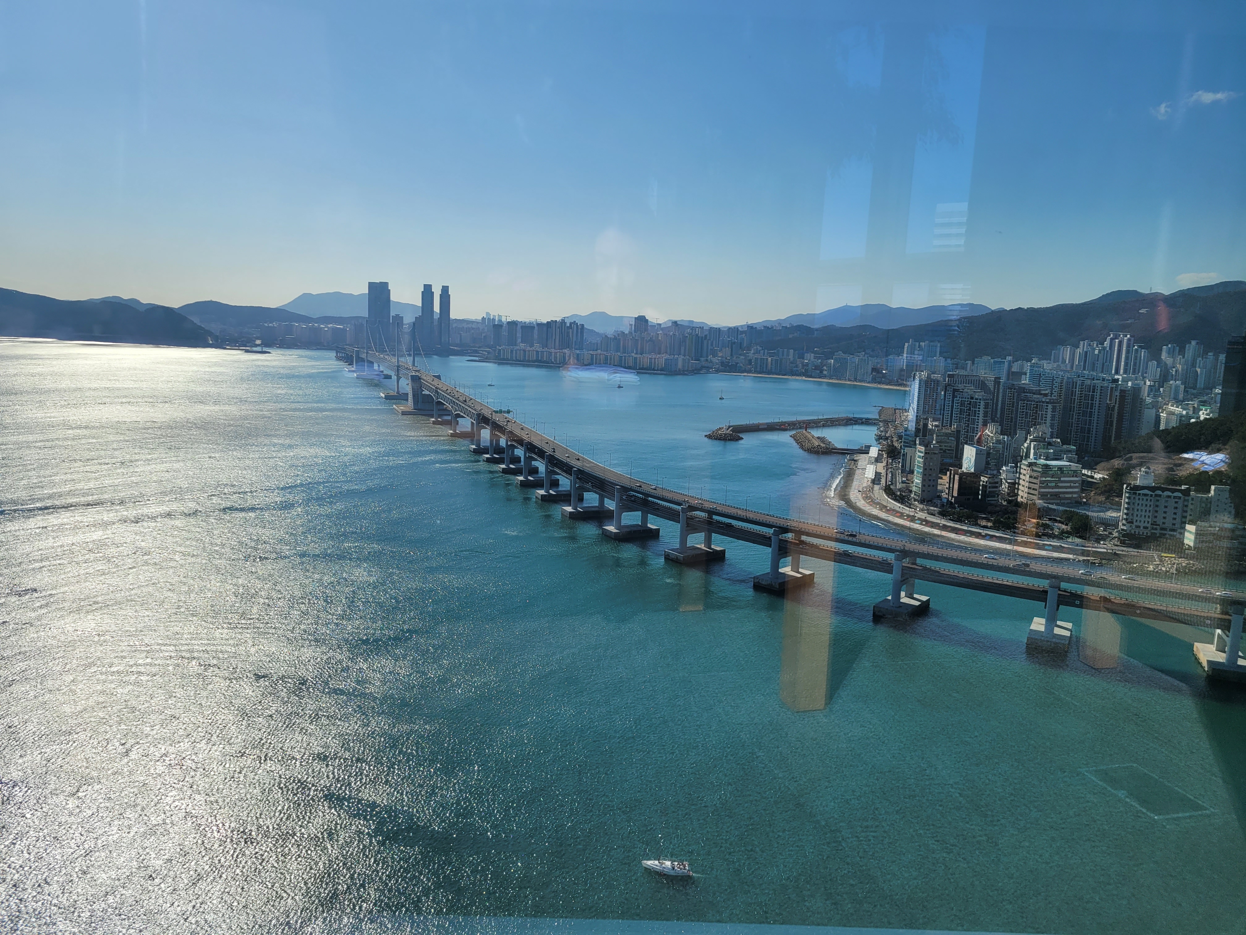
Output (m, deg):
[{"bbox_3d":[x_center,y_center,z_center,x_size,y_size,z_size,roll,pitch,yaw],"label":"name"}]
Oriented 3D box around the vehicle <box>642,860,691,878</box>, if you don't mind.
[{"bbox_3d":[9.850,87.950,206.600,11.000,1.900,3.400,3,9,8],"label":"vehicle"}]

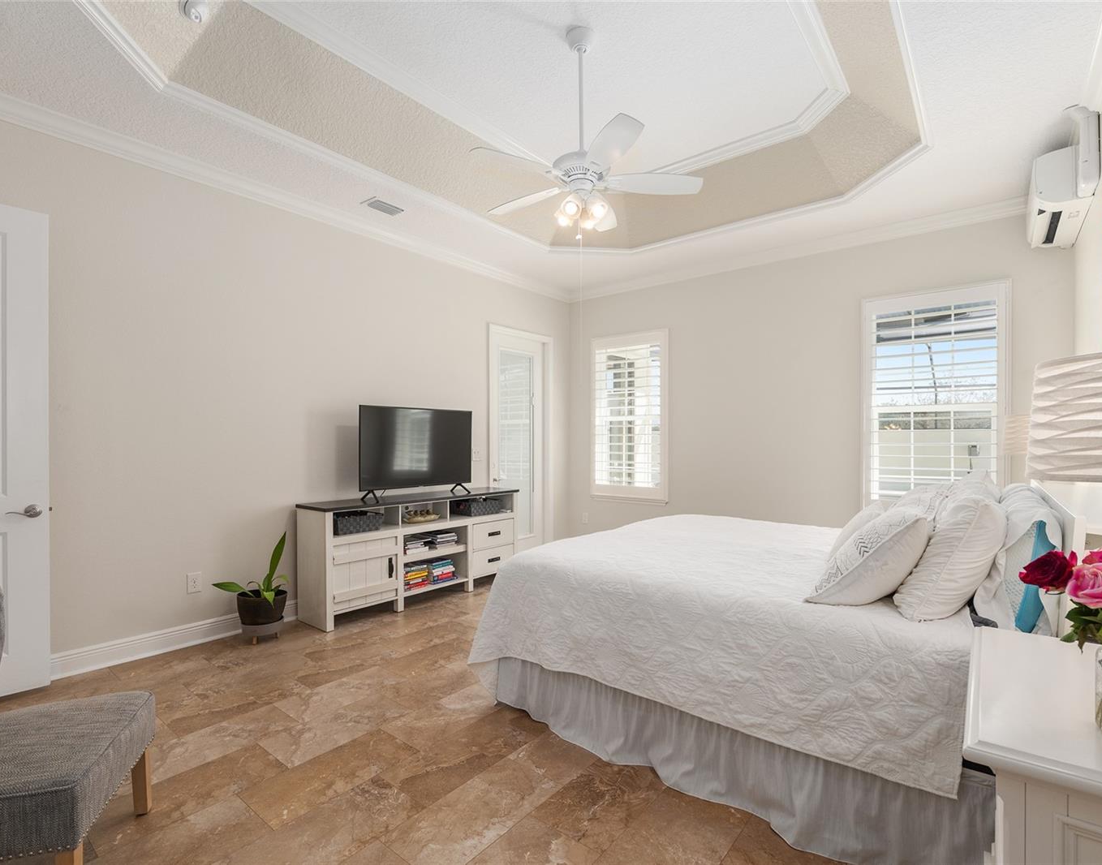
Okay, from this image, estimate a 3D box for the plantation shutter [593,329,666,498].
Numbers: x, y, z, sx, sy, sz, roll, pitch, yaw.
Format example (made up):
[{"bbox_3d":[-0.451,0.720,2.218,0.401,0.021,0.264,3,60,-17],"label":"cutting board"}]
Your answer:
[{"bbox_3d":[0.851,-0.163,5.965,0.963,1.837,0.099,0,-1,39],"label":"plantation shutter"}]

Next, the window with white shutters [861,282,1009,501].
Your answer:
[{"bbox_3d":[2.962,-0.191,4.213,0.914,1.787,0.079,0,-1,39],"label":"window with white shutters"}]

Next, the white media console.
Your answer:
[{"bbox_3d":[-1.076,0.942,4.480,0.457,0.824,1.897,0,-1,39],"label":"white media console"}]

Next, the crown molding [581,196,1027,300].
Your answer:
[{"bbox_3d":[1.871,-1.609,5.074,4.171,0.099,0.099,0,-1,39],"label":"crown molding"}]

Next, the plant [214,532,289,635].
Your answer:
[{"bbox_3d":[-1.914,0.997,3.503,0.338,0.655,0.407,0,-1,39],"label":"plant"}]

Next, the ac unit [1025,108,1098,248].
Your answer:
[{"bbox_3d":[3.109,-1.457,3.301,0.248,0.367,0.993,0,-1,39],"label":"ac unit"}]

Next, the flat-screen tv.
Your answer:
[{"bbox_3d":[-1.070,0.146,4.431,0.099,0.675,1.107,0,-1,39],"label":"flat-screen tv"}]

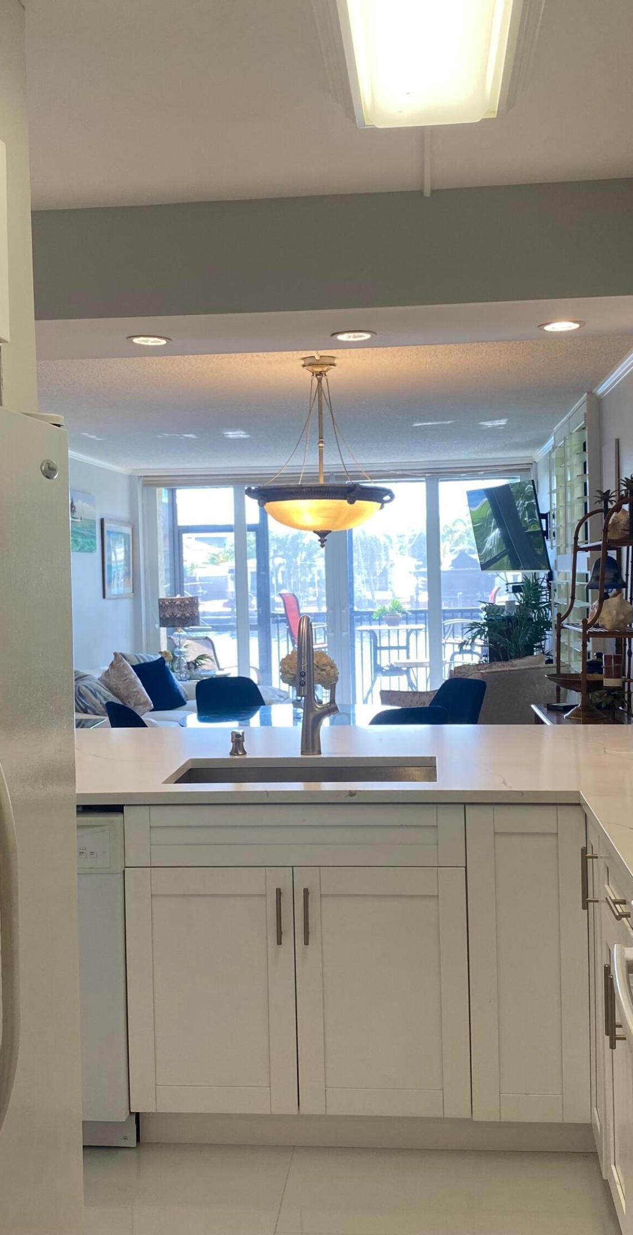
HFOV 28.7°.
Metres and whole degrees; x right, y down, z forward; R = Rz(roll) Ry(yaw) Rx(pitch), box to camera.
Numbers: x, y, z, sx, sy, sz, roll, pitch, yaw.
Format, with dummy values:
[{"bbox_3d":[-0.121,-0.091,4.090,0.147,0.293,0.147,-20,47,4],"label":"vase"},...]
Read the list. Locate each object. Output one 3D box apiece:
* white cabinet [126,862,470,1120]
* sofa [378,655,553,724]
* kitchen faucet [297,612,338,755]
[{"bbox_3d":[-0.024,0.901,3.303,0.840,0.630,0.580,-1,2,5],"label":"white cabinet"},{"bbox_3d":[1.097,0.690,8.066,0.850,0.870,1.050,-3,2,-33],"label":"sofa"},{"bbox_3d":[0.001,0.197,3.473,0.115,0.405,0.260,-1,2,7],"label":"kitchen faucet"}]

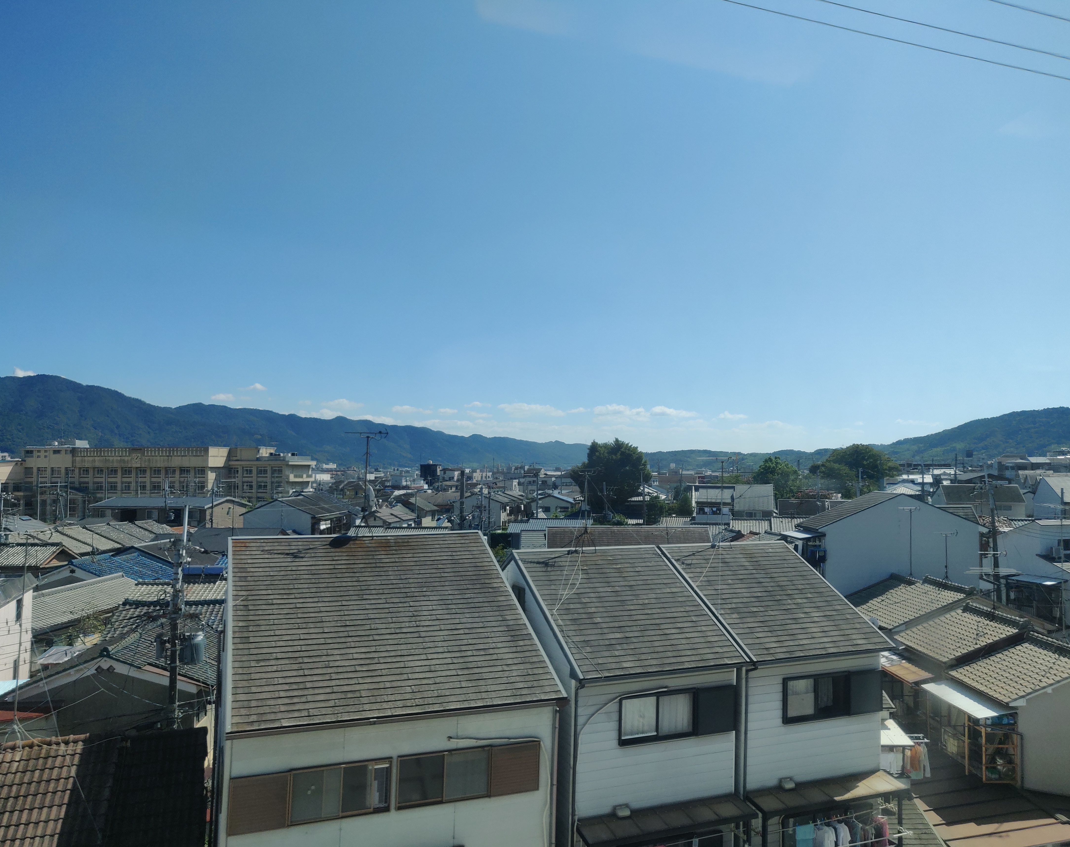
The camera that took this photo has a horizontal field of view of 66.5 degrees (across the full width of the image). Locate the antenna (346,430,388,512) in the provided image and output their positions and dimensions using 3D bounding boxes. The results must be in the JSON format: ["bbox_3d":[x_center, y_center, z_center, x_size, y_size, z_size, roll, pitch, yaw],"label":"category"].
[{"bbox_3d":[-3.998,1.210,19.450,0.990,2.150,0.600,0,-3,0],"label":"antenna"}]

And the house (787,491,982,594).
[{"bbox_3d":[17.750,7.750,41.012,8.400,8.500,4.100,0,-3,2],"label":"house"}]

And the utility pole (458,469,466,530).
[{"bbox_3d":[-4.095,7.778,44.800,0.350,10.300,0.350,0,-3,0],"label":"utility pole"}]

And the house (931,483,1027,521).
[{"bbox_3d":[40.810,9.795,74.550,6.700,8.400,7.000,-1,-4,17],"label":"house"}]

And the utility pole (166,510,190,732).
[{"bbox_3d":[-12.506,7.883,28.300,0.400,10.000,0.400,0,-3,0],"label":"utility pole"}]

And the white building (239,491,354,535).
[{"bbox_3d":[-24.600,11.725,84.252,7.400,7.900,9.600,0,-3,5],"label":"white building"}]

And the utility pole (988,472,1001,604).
[{"bbox_3d":[23.106,7.305,40.800,0.380,9.800,0.380,-3,-3,0],"label":"utility pole"}]

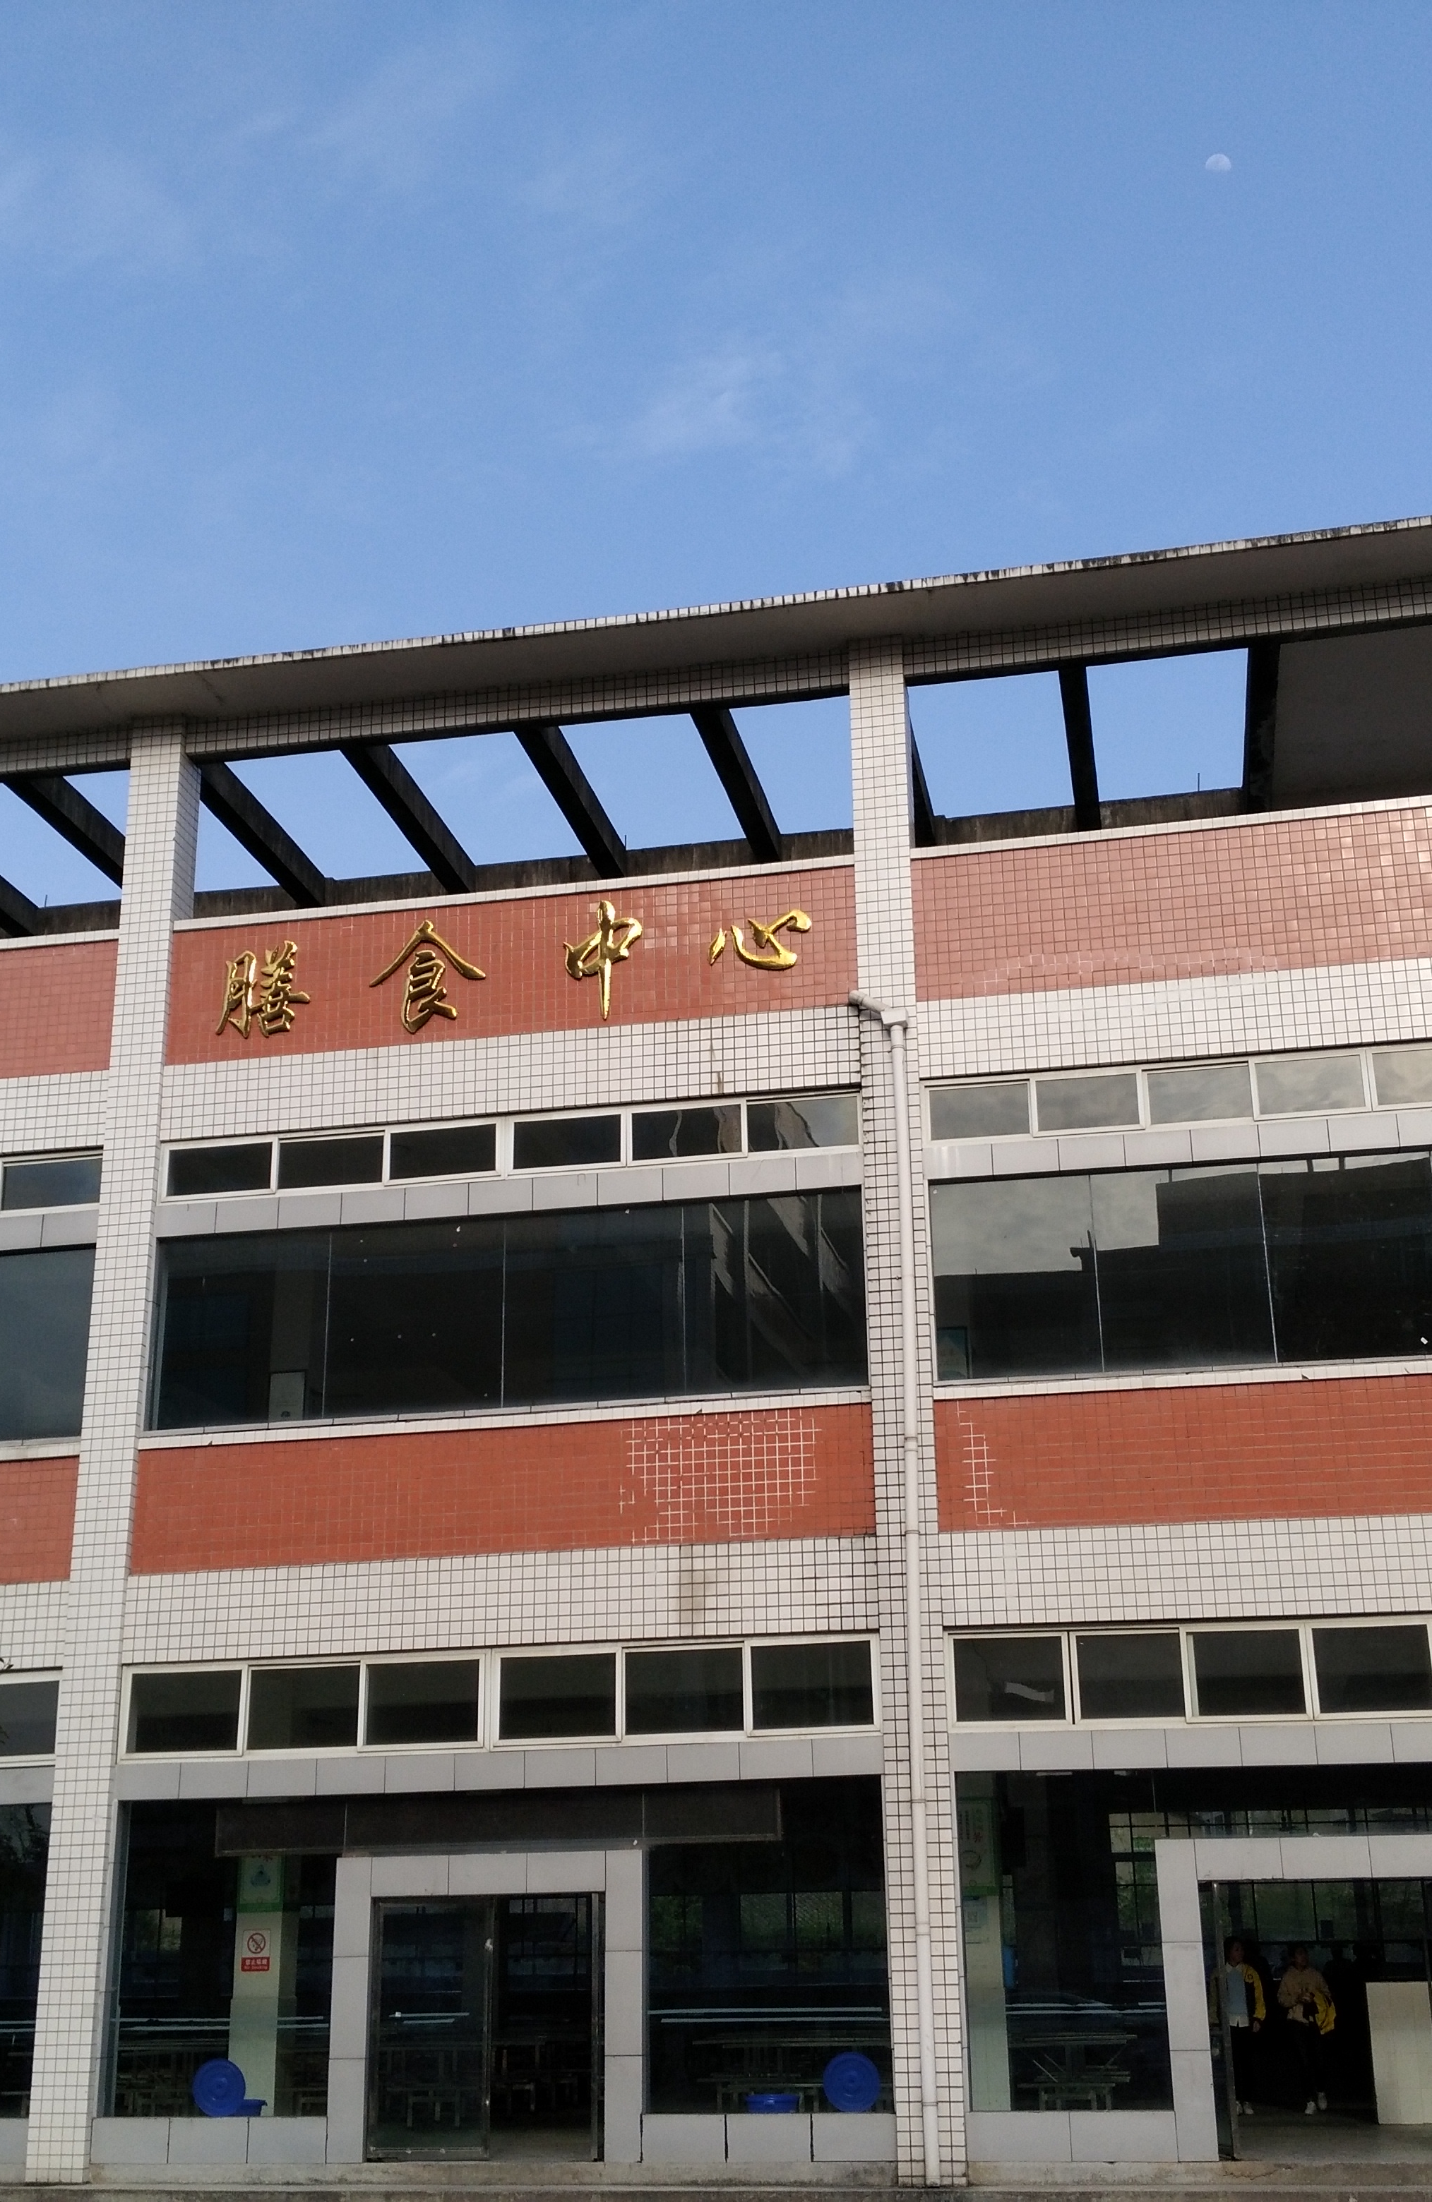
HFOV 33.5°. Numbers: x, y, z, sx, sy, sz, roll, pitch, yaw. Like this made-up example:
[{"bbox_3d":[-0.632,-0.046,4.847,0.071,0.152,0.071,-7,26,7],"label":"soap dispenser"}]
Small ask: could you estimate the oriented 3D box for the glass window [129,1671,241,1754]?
[{"bbox_3d":[-4.821,5.561,21.597,1.040,0.730,0.100,-5,-19,10],"label":"glass window"}]

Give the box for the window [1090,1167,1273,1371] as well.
[{"bbox_3d":[4.063,1.465,20.852,1.451,1.733,0.060,-5,-19,11],"label":"window"}]

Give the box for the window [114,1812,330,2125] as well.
[{"bbox_3d":[-4.342,7.545,20.934,2.000,2.620,0.090,-5,-19,10],"label":"window"}]

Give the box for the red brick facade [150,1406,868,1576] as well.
[{"bbox_3d":[-1.995,3.490,21.323,6.840,1.158,0.200,-5,-19,11],"label":"red brick facade"}]

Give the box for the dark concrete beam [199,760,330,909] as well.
[{"bbox_3d":[-5.164,-3.048,26.570,0.280,0.310,3.700,-5,-19,10],"label":"dark concrete beam"}]

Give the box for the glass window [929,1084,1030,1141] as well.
[{"bbox_3d":[2.405,0.105,21.778,0.901,0.480,0.100,-5,-19,11],"label":"glass window"}]

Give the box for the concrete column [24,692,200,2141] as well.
[{"bbox_3d":[-5.673,2.753,22.833,0.570,13.944,0.520,-5,-19,11],"label":"concrete column"}]

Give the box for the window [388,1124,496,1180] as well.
[{"bbox_3d":[-2.619,0.504,22.852,1.060,0.480,0.100,-5,-19,10],"label":"window"}]

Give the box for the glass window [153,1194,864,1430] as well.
[{"bbox_3d":[-2.030,1.997,22.304,6.827,1.842,0.083,-5,-19,10],"label":"glass window"}]

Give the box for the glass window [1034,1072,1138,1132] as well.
[{"bbox_3d":[3.367,0.011,21.609,0.919,0.498,0.080,-5,-19,10],"label":"glass window"}]

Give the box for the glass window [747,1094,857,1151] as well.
[{"bbox_3d":[0.815,0.199,22.246,1.040,0.480,0.100,-5,-19,10],"label":"glass window"}]

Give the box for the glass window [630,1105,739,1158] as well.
[{"bbox_3d":[-0.262,0.301,22.282,1.029,0.439,0.080,-5,-19,10],"label":"glass window"}]

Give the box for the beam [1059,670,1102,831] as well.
[{"bbox_3d":[3.834,-3.773,24.957,0.270,0.310,3.700,-5,-19,10],"label":"beam"}]

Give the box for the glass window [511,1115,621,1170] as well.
[{"bbox_3d":[-1.412,0.399,22.309,1.045,0.434,0.080,-5,-19,11],"label":"glass window"}]

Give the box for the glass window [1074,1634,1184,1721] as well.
[{"bbox_3d":[3.479,4.853,19.983,0.867,0.687,0.100,-5,-19,11],"label":"glass window"}]

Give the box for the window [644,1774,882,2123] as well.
[{"bbox_3d":[0.417,7.142,20.087,2.020,2.630,0.090,-5,-19,10],"label":"window"}]

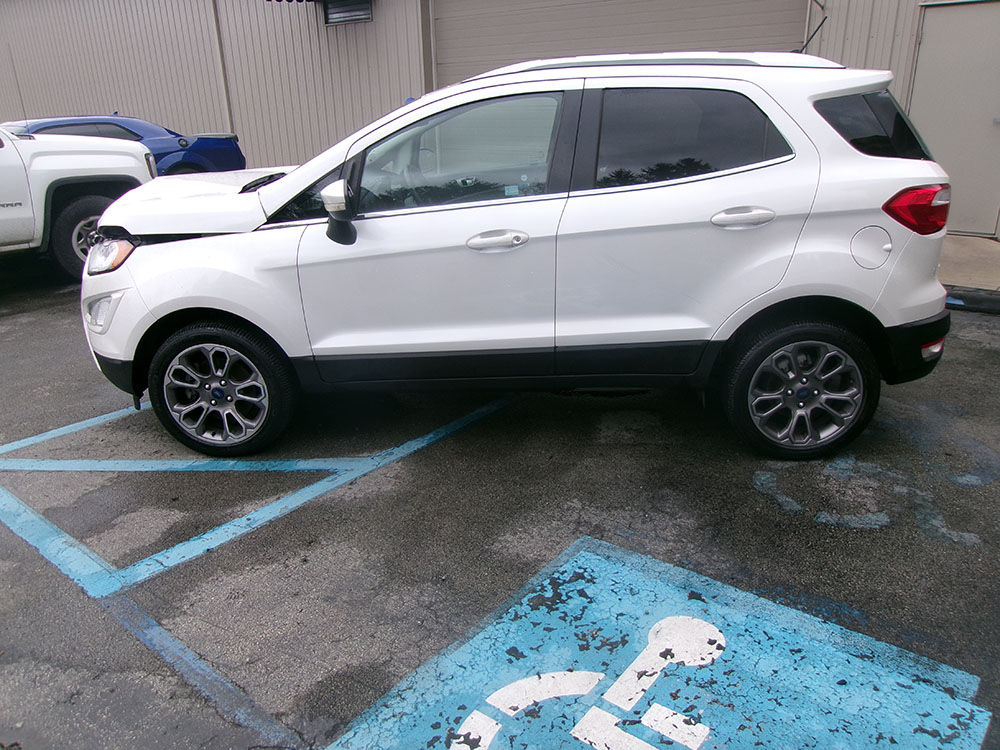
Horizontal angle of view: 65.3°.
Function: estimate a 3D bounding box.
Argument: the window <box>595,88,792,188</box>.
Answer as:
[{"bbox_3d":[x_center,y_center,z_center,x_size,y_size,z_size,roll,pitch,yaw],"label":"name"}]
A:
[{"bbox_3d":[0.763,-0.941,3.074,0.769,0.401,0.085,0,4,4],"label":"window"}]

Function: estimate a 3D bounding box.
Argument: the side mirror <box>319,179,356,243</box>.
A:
[{"bbox_3d":[-0.626,-0.634,3.044,0.150,0.260,0.210,0,19,4],"label":"side mirror"}]

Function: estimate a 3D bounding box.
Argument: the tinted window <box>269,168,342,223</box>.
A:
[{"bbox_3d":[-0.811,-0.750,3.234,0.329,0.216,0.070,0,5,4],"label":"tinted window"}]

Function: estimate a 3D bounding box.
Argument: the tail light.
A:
[{"bbox_3d":[1.627,-0.649,3.057,0.310,0.210,0.180,0,19,4],"label":"tail light"}]

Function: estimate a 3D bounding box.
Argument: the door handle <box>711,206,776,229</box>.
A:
[{"bbox_3d":[0.935,-0.608,3.003,0.245,0.080,0.060,0,19,4],"label":"door handle"}]

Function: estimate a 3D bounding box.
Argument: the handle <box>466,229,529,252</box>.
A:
[{"bbox_3d":[-0.010,-0.534,3.097,0.245,0.080,0.060,0,19,4],"label":"handle"}]

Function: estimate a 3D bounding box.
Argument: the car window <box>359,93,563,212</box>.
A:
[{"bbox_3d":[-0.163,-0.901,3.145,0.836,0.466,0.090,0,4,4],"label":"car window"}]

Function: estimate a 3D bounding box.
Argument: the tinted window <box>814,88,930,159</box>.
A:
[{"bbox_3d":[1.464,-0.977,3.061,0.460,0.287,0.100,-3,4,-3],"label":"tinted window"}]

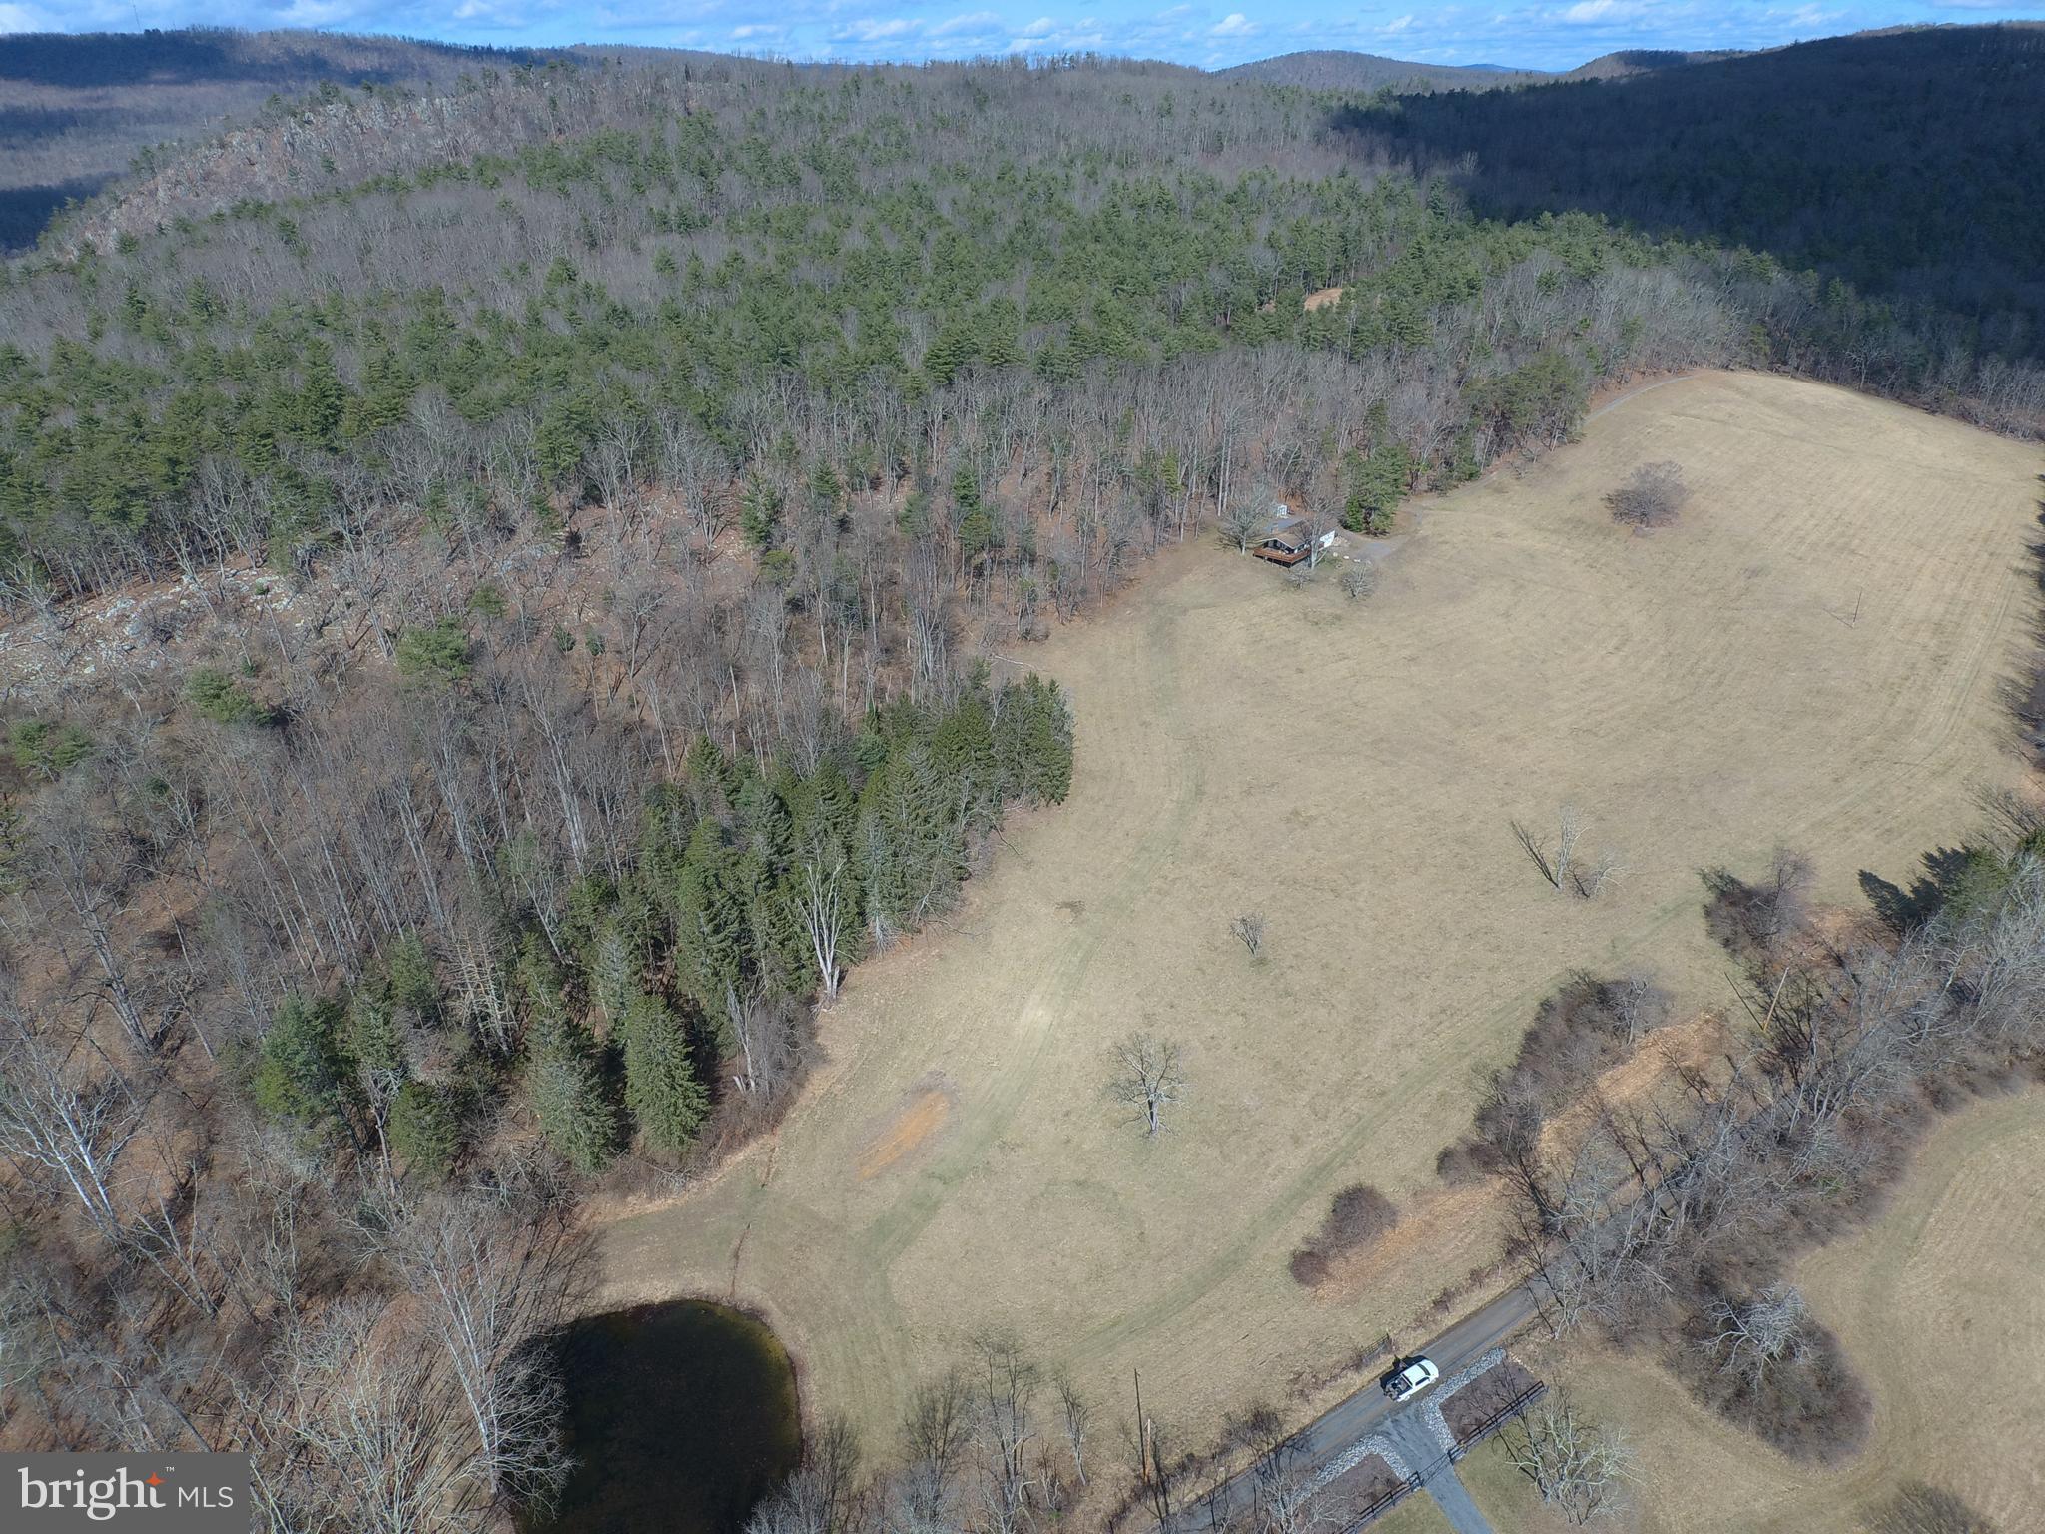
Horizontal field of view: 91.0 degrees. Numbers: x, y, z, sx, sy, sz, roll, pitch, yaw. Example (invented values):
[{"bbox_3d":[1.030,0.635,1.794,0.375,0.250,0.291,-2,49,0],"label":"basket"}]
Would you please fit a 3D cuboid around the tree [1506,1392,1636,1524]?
[{"bbox_3d":[43.450,55.470,79.810,8.700,7.000,8.300,0,31,0],"label":"tree"}]

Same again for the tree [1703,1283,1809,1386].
[{"bbox_3d":[64.010,49.930,87.870,6.800,8.200,6.800,0,31,0],"label":"tree"}]

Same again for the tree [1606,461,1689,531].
[{"bbox_3d":[152.490,-64.730,247.710,15.000,13.500,14.000,0,31,0],"label":"tree"}]

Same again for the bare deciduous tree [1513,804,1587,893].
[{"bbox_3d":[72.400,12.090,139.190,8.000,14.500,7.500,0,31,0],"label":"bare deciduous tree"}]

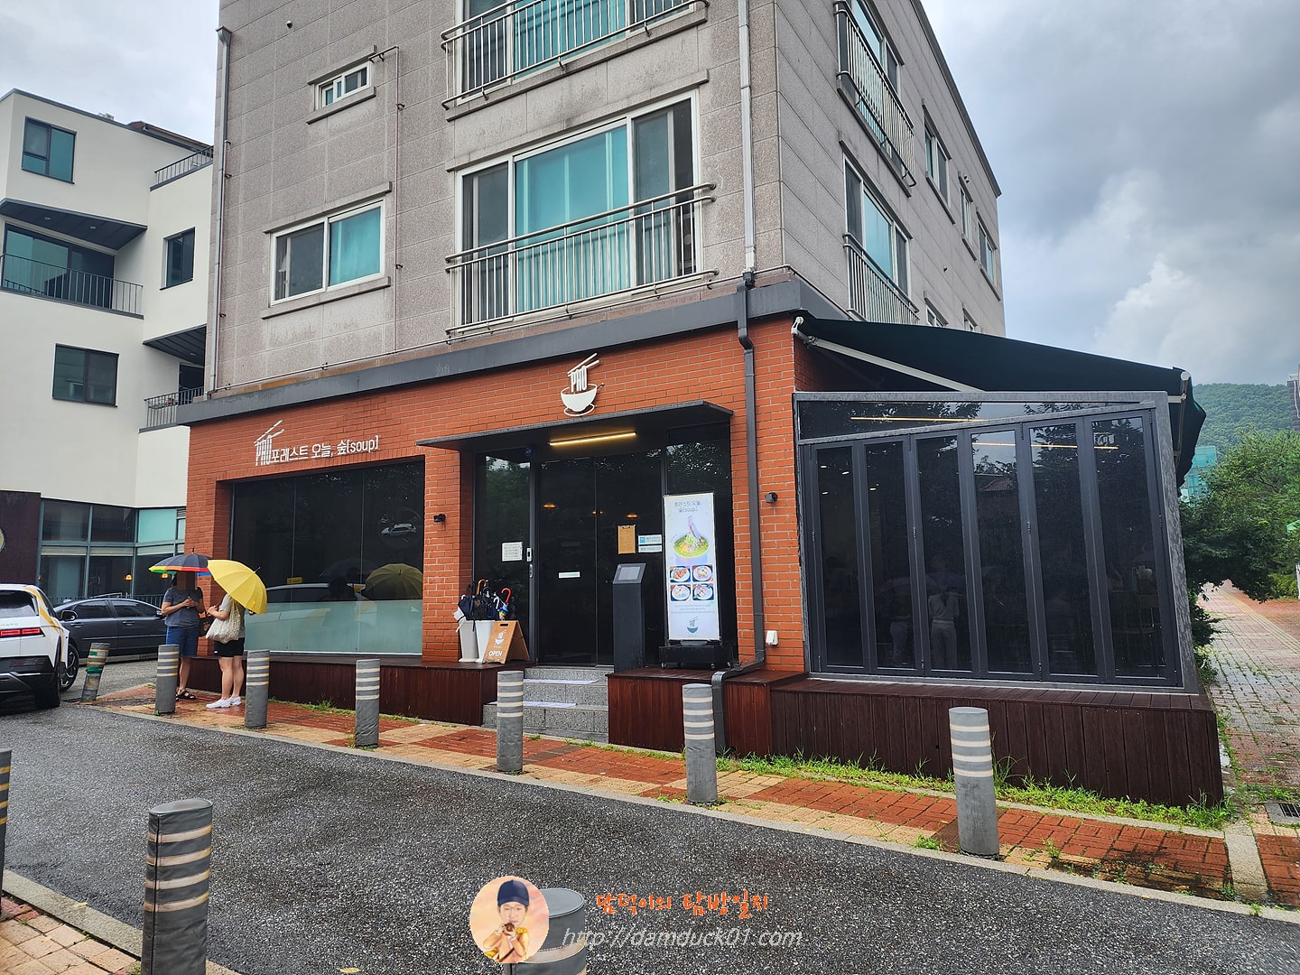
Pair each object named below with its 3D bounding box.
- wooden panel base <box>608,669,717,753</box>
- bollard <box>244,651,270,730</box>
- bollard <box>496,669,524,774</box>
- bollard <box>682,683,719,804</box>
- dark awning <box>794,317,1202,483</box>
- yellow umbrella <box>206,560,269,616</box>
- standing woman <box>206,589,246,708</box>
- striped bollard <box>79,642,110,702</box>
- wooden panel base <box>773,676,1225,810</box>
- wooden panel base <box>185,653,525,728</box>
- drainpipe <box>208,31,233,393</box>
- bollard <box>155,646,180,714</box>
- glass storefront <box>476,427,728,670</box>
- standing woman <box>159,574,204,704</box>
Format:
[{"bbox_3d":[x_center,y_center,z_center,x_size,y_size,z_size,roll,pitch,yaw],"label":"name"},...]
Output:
[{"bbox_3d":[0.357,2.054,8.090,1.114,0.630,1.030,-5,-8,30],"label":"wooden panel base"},{"bbox_3d":[-4.008,2.060,8.816,0.197,0.765,0.197,-5,-8,30],"label":"bollard"},{"bbox_3d":[-1.066,1.788,6.600,0.200,0.745,0.200,-1,-7,0],"label":"bollard"},{"bbox_3d":[0.344,1.719,5.786,0.197,0.765,0.197,-5,-8,30],"label":"bollard"},{"bbox_3d":[4.323,-0.870,10.097,3.310,1.379,5.550,-5,-8,30],"label":"dark awning"},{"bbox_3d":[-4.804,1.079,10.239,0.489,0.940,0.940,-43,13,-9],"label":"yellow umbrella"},{"bbox_3d":[-5.091,1.813,10.428,0.450,1.610,0.450,-2,-7,3],"label":"standing woman"},{"bbox_3d":[-6.987,2.339,10.874,0.197,0.760,0.197,18,6,31],"label":"striped bollard"},{"bbox_3d":[2.607,1.907,6.787,3.125,0.583,1.054,-5,-8,30],"label":"wooden panel base"},{"bbox_3d":[-3.773,2.340,10.275,5.200,0.550,0.650,-5,-8,30],"label":"wooden panel base"},{"bbox_3d":[-6.453,-4.188,12.899,0.165,5.630,0.150,-5,-8,30],"label":"drainpipe"},{"bbox_3d":[-5.650,2.242,10.109,0.197,0.765,0.197,-5,-8,30],"label":"bollard"},{"bbox_3d":[-0.667,0.709,9.725,3.555,2.576,0.160,-5,-8,30],"label":"glass storefront"},{"bbox_3d":[-5.923,1.874,11.071,0.380,1.640,0.480,-7,-9,43],"label":"standing woman"}]

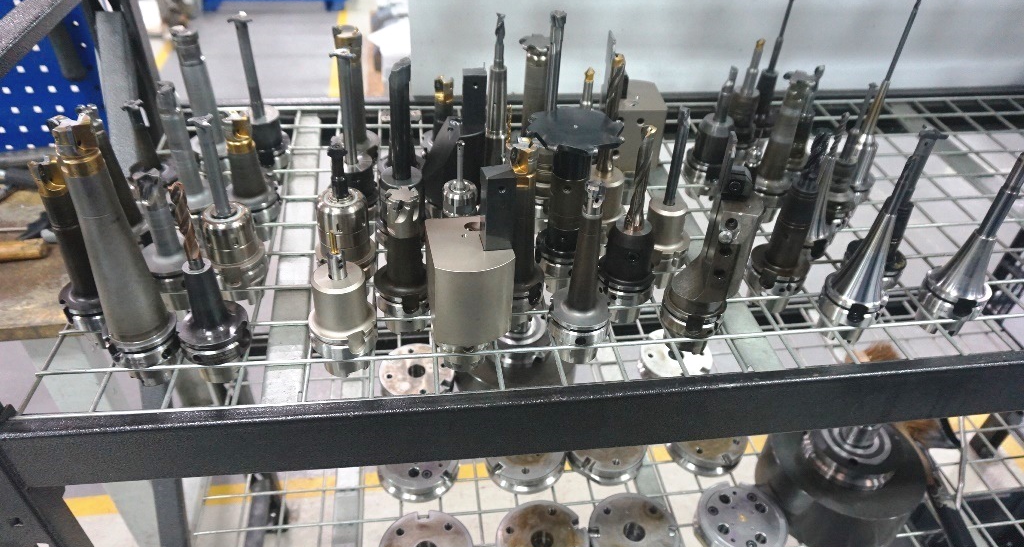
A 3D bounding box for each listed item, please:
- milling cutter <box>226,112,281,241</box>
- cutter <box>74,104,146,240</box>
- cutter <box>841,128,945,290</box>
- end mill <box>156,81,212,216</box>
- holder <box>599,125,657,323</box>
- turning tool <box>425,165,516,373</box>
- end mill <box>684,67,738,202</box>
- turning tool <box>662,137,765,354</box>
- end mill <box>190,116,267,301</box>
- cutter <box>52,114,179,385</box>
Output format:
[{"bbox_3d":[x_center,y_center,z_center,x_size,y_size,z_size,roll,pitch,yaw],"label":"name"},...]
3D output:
[{"bbox_3d":[-0.308,-0.113,0.801,0.063,0.158,0.063,-1,41,-9],"label":"milling cutter"},{"bbox_3d":[-0.417,-0.081,0.714,0.063,0.194,0.063,4,36,-3],"label":"cutter"},{"bbox_3d":[0.415,-0.057,0.747,0.063,0.210,0.063,-3,39,-7],"label":"cutter"},{"bbox_3d":[-0.368,-0.124,0.782,0.063,0.195,0.063,-4,40,-7],"label":"end mill"},{"bbox_3d":[0.127,-0.048,0.712,0.063,0.222,0.063,-4,40,-7],"label":"holder"},{"bbox_3d":[-0.037,0.001,0.635,0.077,0.212,0.087,-4,39,-9],"label":"turning tool"},{"bbox_3d":[0.274,-0.189,0.926,0.063,0.184,0.063,-1,39,-9],"label":"end mill"},{"bbox_3d":[0.187,-0.022,0.642,0.069,0.241,0.065,2,38,-1],"label":"turning tool"},{"bbox_3d":[-0.294,-0.062,0.704,0.063,0.211,0.063,-3,40,-7],"label":"end mill"},{"bbox_3d":[-0.342,-0.011,0.598,0.063,0.265,0.063,4,37,-3],"label":"cutter"}]

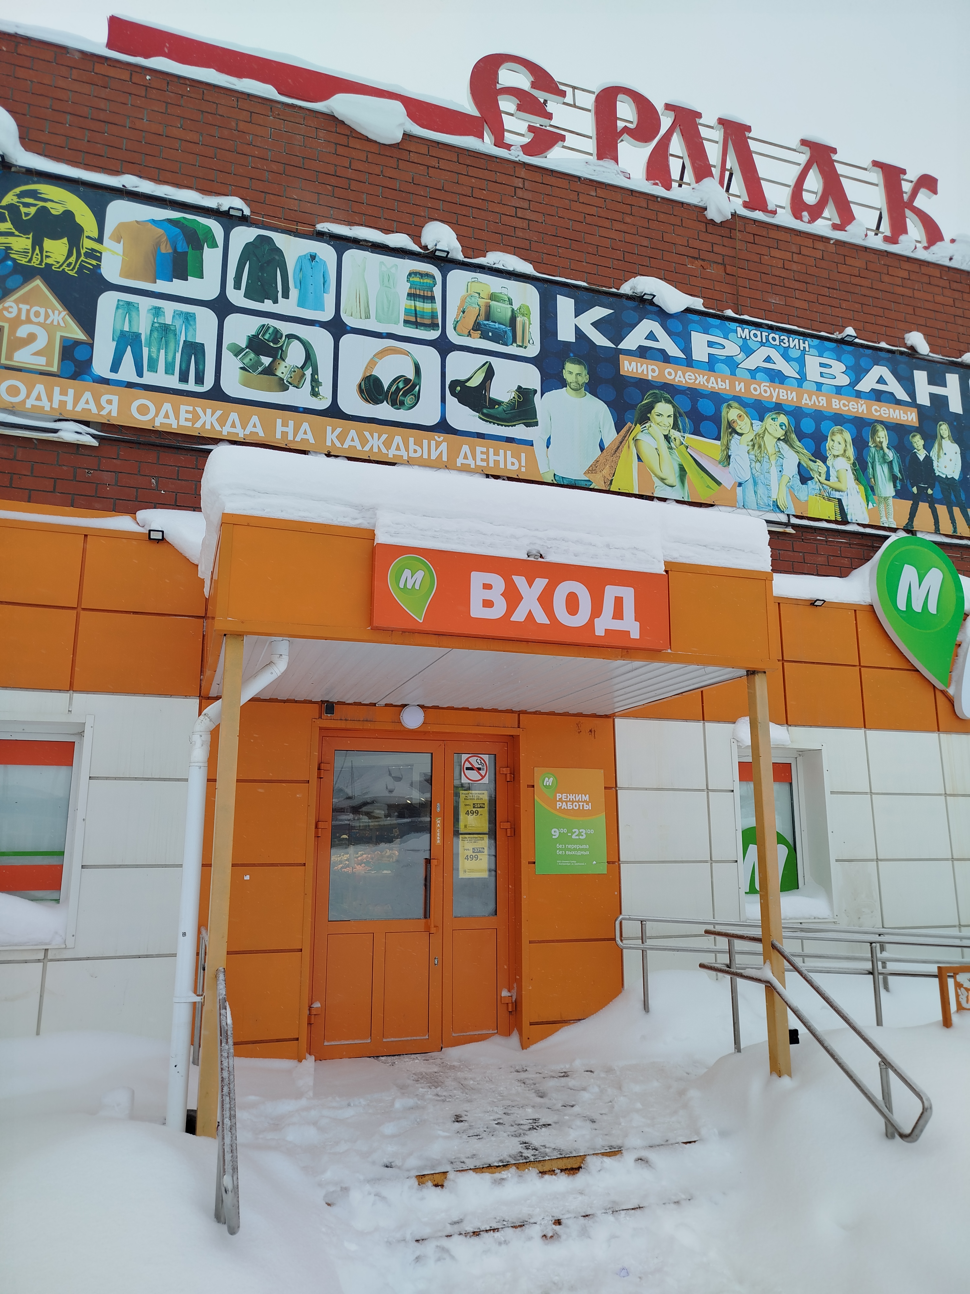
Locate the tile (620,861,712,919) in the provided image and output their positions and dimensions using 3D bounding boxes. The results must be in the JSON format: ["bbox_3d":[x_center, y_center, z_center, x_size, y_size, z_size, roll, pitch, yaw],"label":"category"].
[{"bbox_3d":[1.350,1.870,6.659,0.760,0.516,0.035,4,-13,-18],"label":"tile"}]

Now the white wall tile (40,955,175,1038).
[{"bbox_3d":[-2.232,2.135,5.353,0.745,0.518,0.035,4,-13,-18],"label":"white wall tile"}]

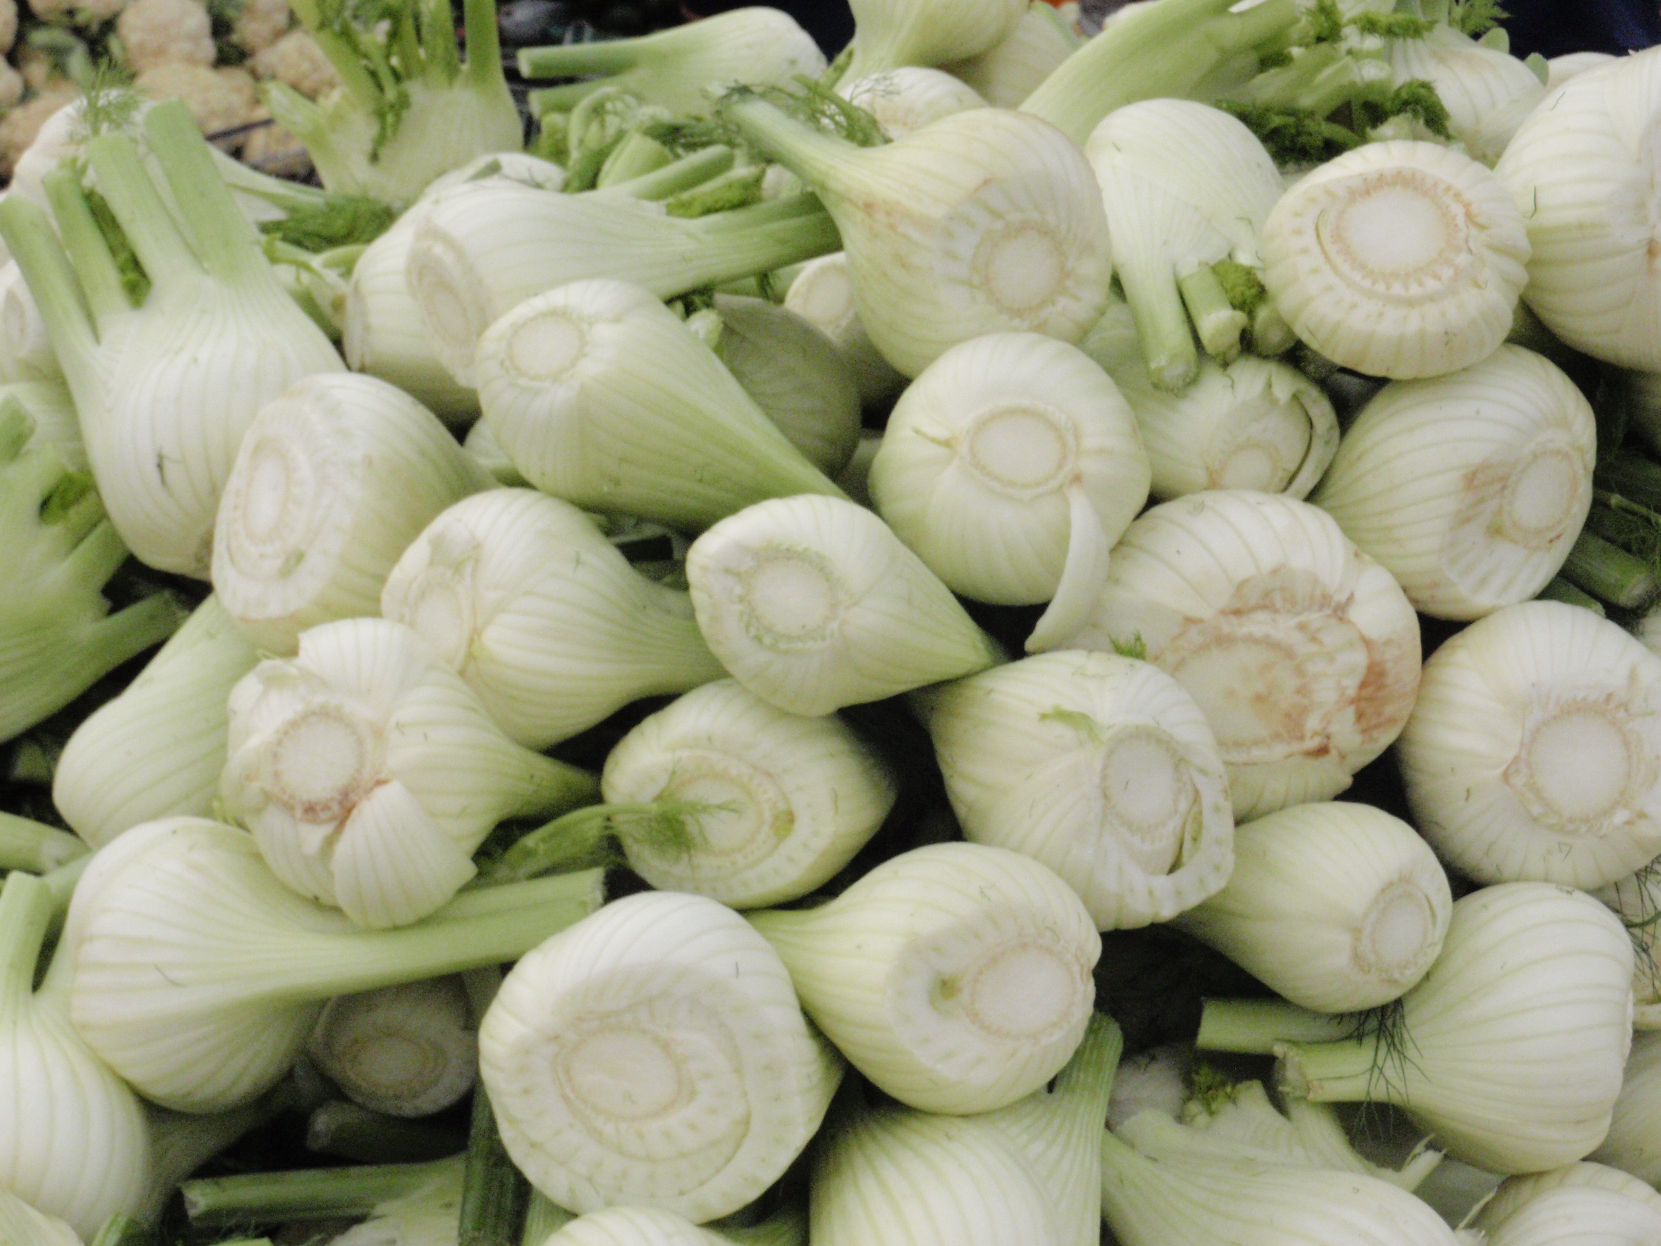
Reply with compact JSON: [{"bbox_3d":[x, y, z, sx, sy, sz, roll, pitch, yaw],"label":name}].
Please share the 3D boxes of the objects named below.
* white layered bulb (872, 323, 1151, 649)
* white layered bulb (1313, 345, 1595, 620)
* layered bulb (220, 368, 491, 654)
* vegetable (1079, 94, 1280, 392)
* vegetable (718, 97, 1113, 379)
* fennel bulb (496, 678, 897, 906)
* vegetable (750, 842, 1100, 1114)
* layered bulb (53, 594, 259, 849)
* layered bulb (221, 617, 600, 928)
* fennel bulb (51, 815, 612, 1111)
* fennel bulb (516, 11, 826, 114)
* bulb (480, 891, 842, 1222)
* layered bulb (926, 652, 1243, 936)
[{"bbox_3d":[0.062,-0.047,1.182,0.098,0.119,0.097,12,65,2],"label":"white layered bulb"},{"bbox_3d":[0.208,-0.050,1.195,0.090,0.097,0.133,-4,3,-42],"label":"white layered bulb"},{"bbox_3d":[-0.157,-0.036,1.204,0.133,0.097,0.090,8,1,-44],"label":"layered bulb"},{"bbox_3d":[0.126,-0.133,1.160,0.068,0.065,0.108,-10,60,-6],"label":"vegetable"},{"bbox_3d":[0.032,-0.156,1.259,0.095,0.100,0.163,24,10,-48],"label":"vegetable"},{"bbox_3d":[-0.022,0.055,1.120,0.094,0.077,0.125,0,3,30],"label":"fennel bulb"},{"bbox_3d":[0.026,0.107,1.060,0.082,0.087,0.130,0,12,-44],"label":"vegetable"},{"bbox_3d":[-0.210,0.024,1.130,0.075,0.070,0.128,40,78,0],"label":"layered bulb"},{"bbox_3d":[-0.132,0.050,1.090,0.088,0.093,0.140,0,-5,43],"label":"layered bulb"},{"bbox_3d":[-0.157,0.102,1.060,0.168,0.090,0.078,-9,0,3],"label":"fennel bulb"},{"bbox_3d":[-0.071,-0.237,1.450,0.133,0.061,0.059,0,9,9],"label":"fennel bulb"},{"bbox_3d":[-0.051,0.136,1.088,0.109,0.109,0.128,53,18,4],"label":"bulb"},{"bbox_3d":[0.075,0.051,1.090,0.085,0.092,0.120,0,15,-40],"label":"layered bulb"}]

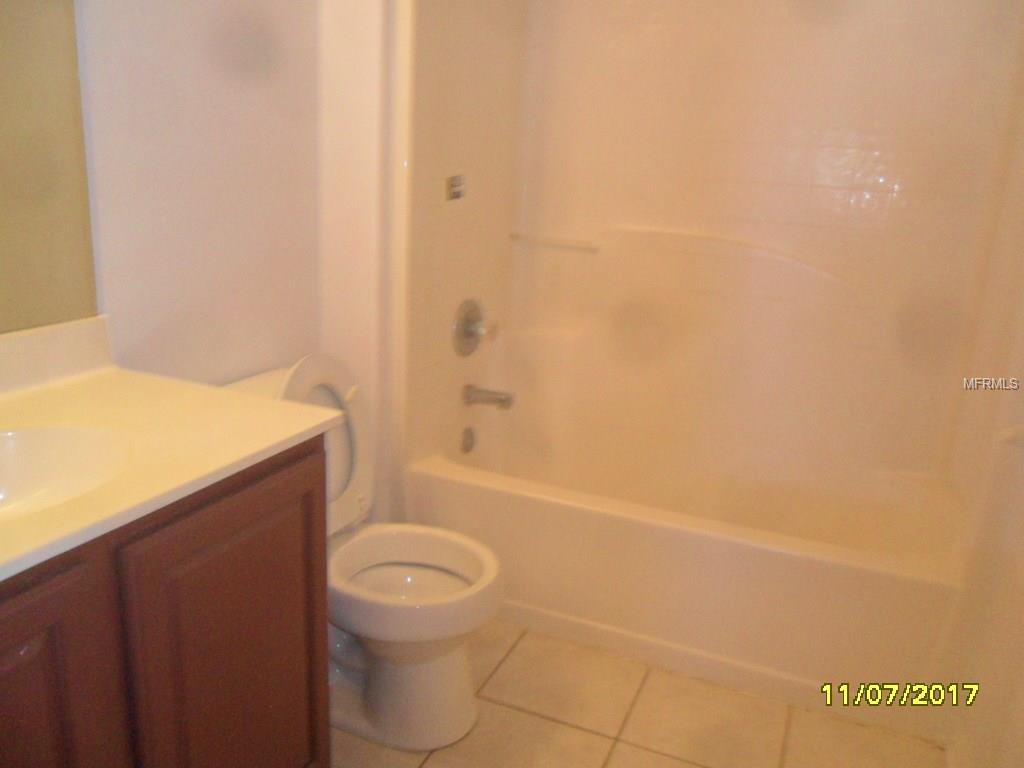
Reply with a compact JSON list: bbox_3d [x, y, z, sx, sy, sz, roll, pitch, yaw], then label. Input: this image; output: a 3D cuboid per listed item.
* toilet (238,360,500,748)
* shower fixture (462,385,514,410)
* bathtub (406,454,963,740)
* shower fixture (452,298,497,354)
[{"bbox_3d":[-0.363,0.340,1.821,0.707,0.790,0.454,9,16,21],"label":"toilet"},{"bbox_3d":[-0.071,0.044,2.429,0.157,0.066,0.061,9,16,21],"label":"shower fixture"},{"bbox_3d":[0.468,0.450,2.314,1.405,0.407,0.711,9,16,21],"label":"bathtub"},{"bbox_3d":[-0.091,-0.164,2.385,0.091,0.174,0.174,9,16,21],"label":"shower fixture"}]

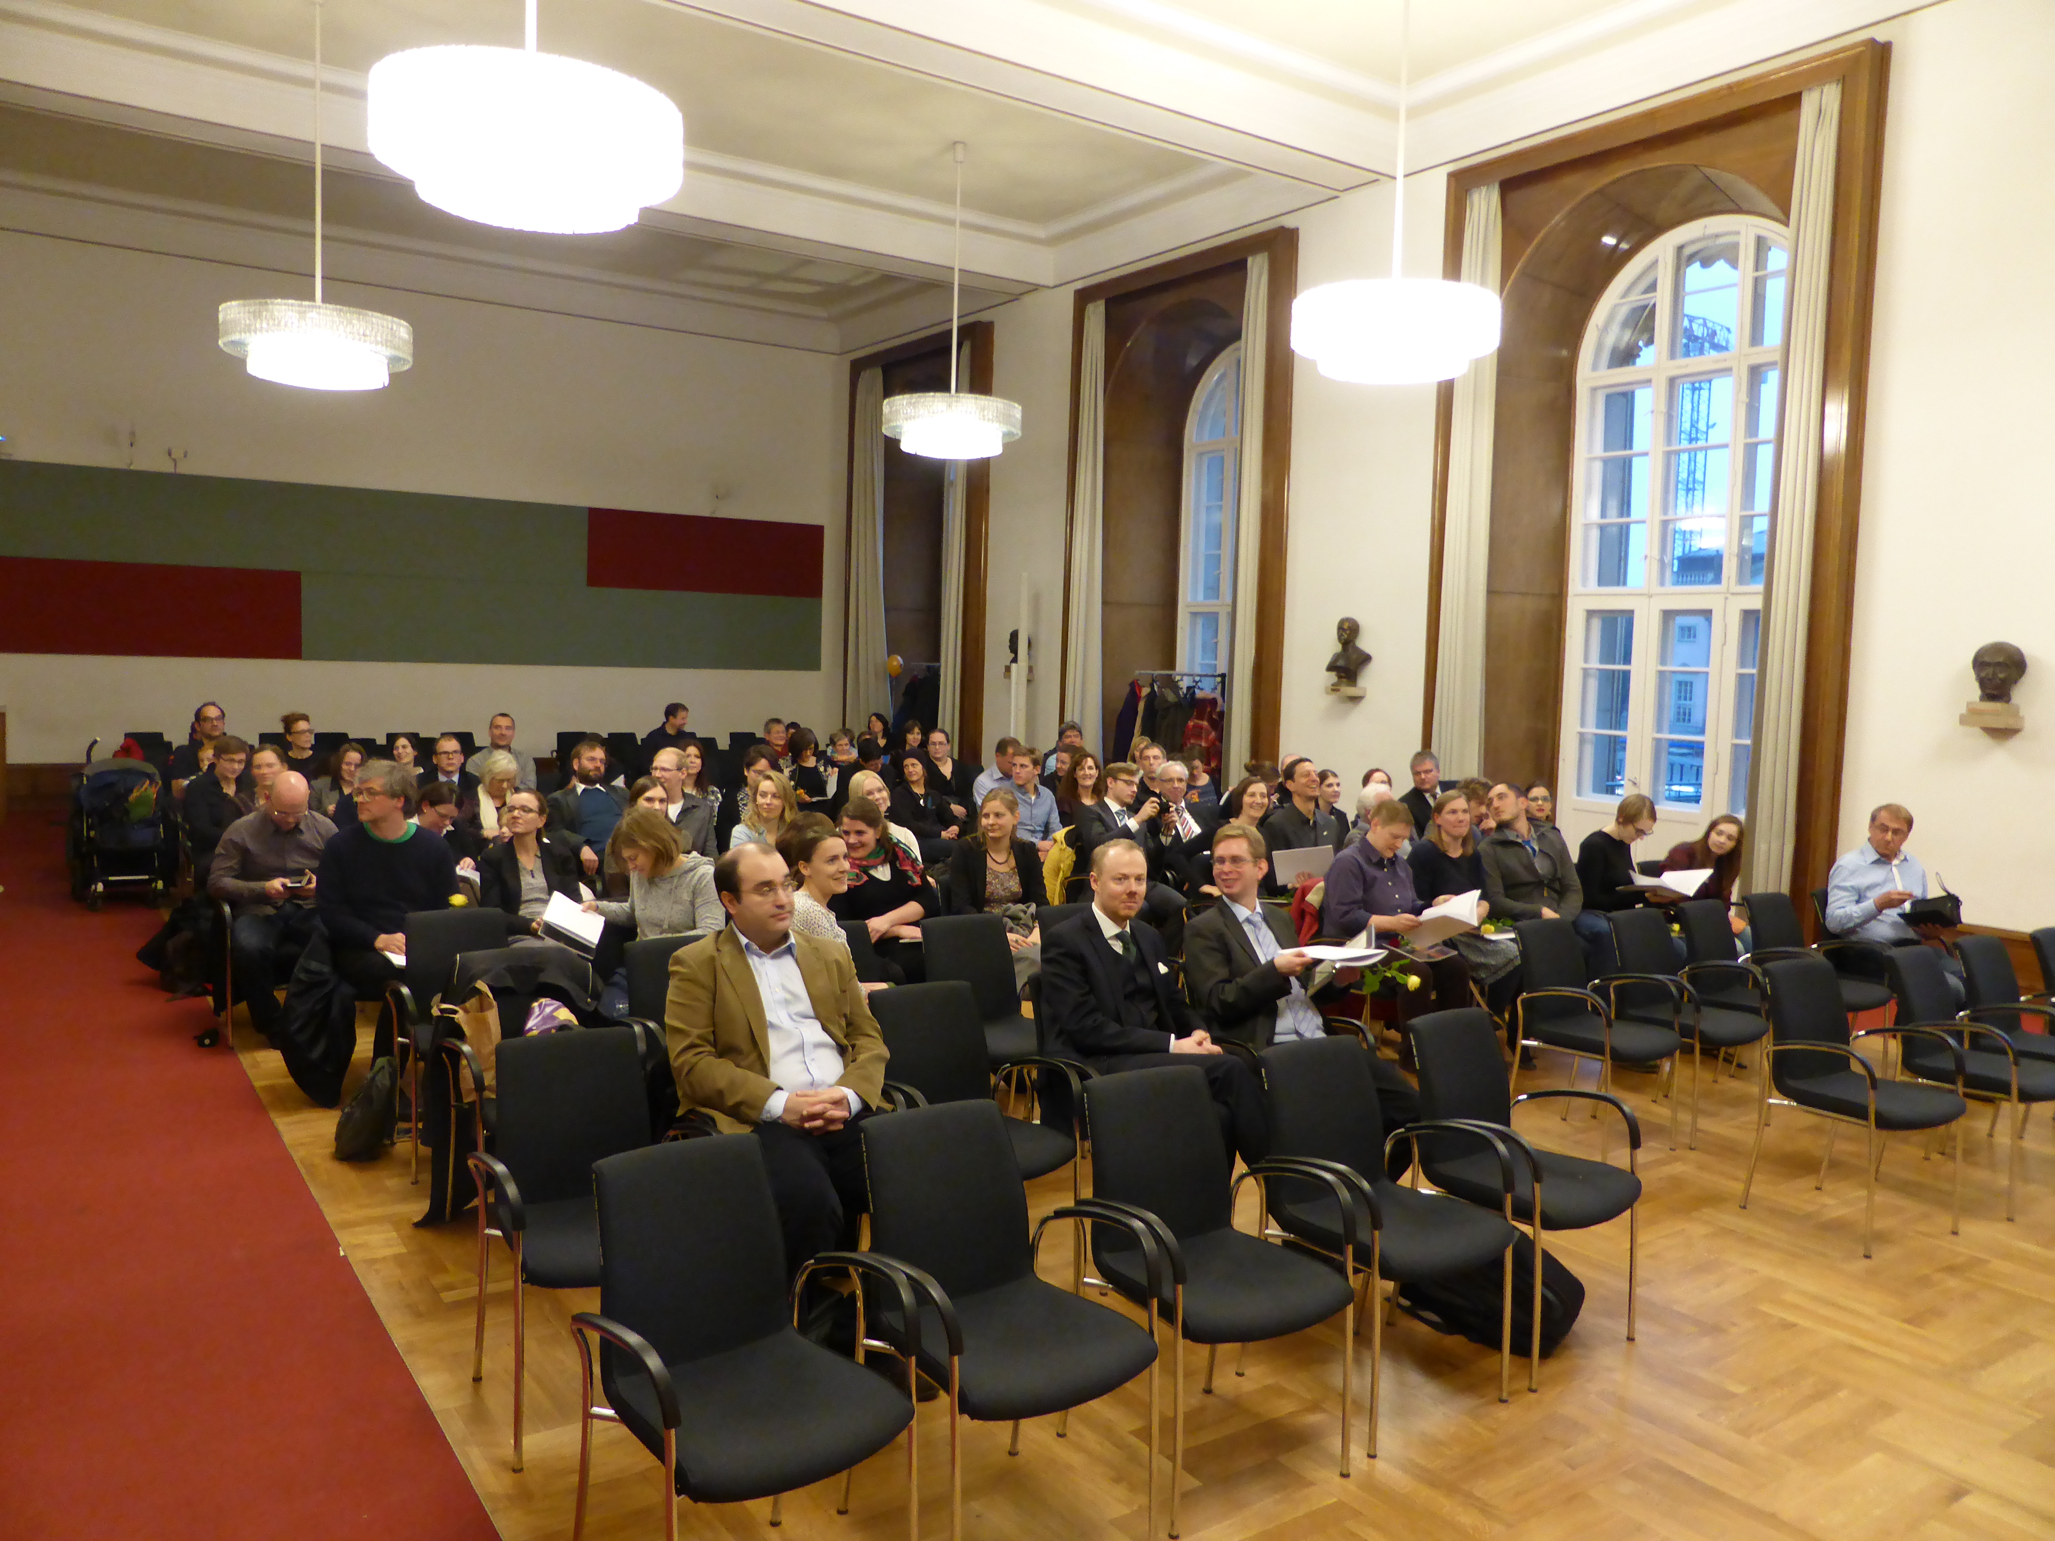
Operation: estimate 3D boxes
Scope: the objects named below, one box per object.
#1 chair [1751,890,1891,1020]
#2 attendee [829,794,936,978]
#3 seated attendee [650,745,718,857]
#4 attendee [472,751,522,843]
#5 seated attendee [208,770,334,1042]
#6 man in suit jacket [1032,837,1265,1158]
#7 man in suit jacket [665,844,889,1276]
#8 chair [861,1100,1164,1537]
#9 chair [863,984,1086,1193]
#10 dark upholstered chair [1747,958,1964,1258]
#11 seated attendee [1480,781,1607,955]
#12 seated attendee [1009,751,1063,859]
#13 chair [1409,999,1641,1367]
[{"bbox_3d":[3.664,1.047,6.884,0.530,0.885,0.560,-1,5,-34],"label":"chair"},{"bbox_3d":[-0.633,0.753,6.225,0.535,1.262,0.788,1,4,-13],"label":"attendee"},{"bbox_3d":[-2.075,0.509,8.880,0.545,1.278,0.758,0,5,-21],"label":"seated attendee"},{"bbox_3d":[-2.882,0.548,8.229,0.500,1.287,0.750,-1,5,-33],"label":"attendee"},{"bbox_3d":[-3.409,0.630,6.818,0.580,1.250,0.830,-1,5,-34],"label":"seated attendee"},{"bbox_3d":[0.417,0.878,4.487,0.560,1.320,0.830,-1,5,-34],"label":"man in suit jacket"},{"bbox_3d":[-0.557,0.894,3.800,0.580,1.340,0.840,-2,6,-39],"label":"man in suit jacket"},{"bbox_3d":[-0.079,1.196,3.143,0.540,0.865,0.560,-1,5,-33],"label":"chair"},{"bbox_3d":[-0.179,1.109,4.306,0.540,0.864,0.556,-2,5,-36],"label":"chair"},{"bbox_3d":[2.916,1.154,5.188,0.530,0.885,0.560,-1,5,-29],"label":"dark upholstered chair"},{"bbox_3d":[2.764,0.742,7.540,0.560,1.341,0.800,-1,5,-30],"label":"seated attendee"},{"bbox_3d":[0.083,0.518,9.228,0.520,1.290,0.800,-1,5,-28],"label":"seated attendee"},{"bbox_3d":[1.383,1.159,4.148,0.540,0.865,0.560,-2,6,-39],"label":"chair"}]

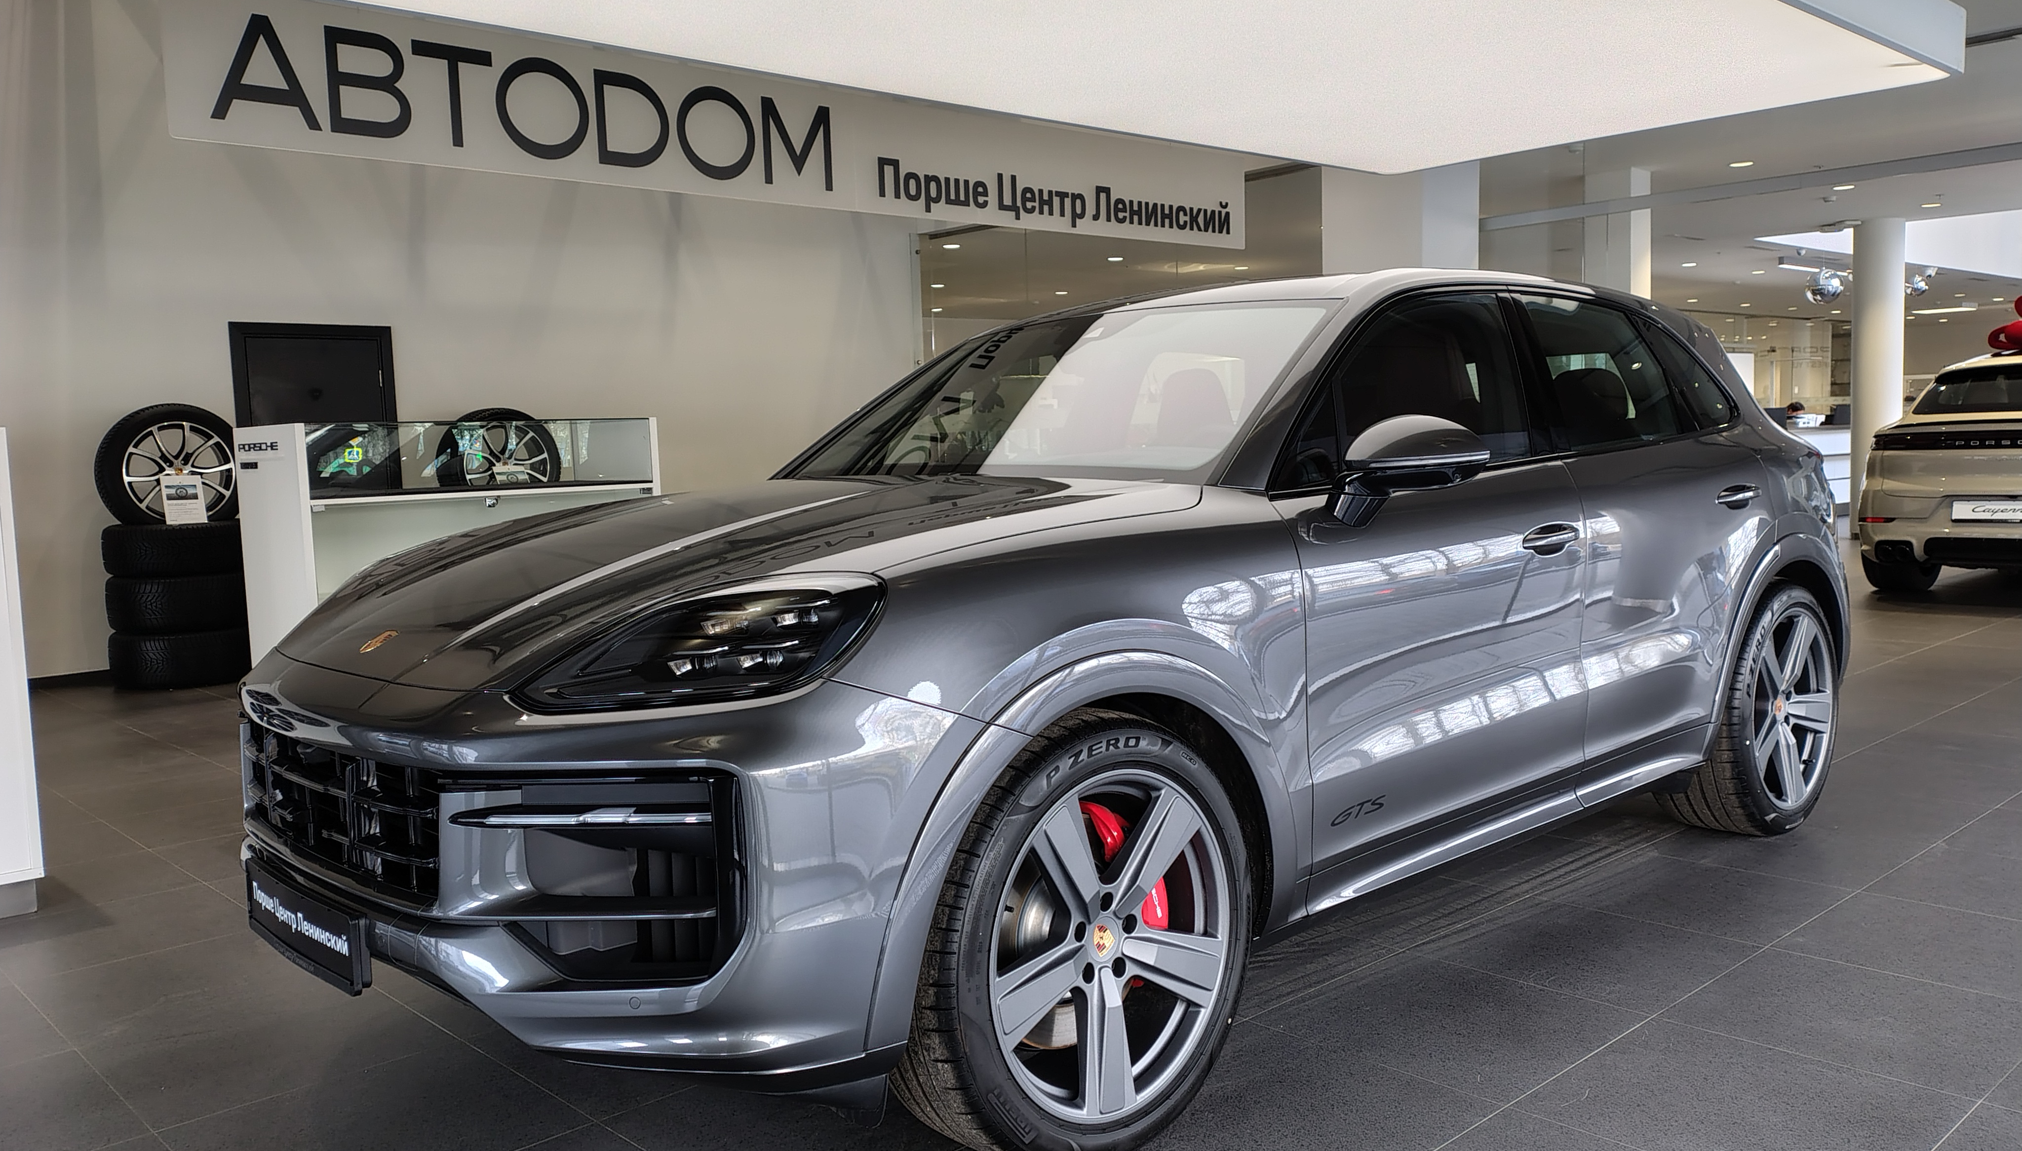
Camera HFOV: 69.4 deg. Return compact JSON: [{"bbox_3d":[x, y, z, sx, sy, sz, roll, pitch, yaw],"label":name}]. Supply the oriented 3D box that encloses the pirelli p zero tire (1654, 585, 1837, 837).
[{"bbox_3d":[2.287,0.394,4.552,0.780,0.780,0.315,-7,7,-43],"label":"pirelli p zero tire"}]

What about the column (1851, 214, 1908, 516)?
[{"bbox_3d":[8.569,-1.936,14.393,0.440,3.050,0.440,-7,7,-43],"label":"column"}]

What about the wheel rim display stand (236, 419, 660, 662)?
[{"bbox_3d":[-3.067,-0.117,8.204,1.930,1.440,0.930,-7,7,-43],"label":"wheel rim display stand"}]

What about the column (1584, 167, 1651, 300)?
[{"bbox_3d":[4.703,-1.505,11.307,0.370,3.050,0.370,-7,7,-43],"label":"column"}]

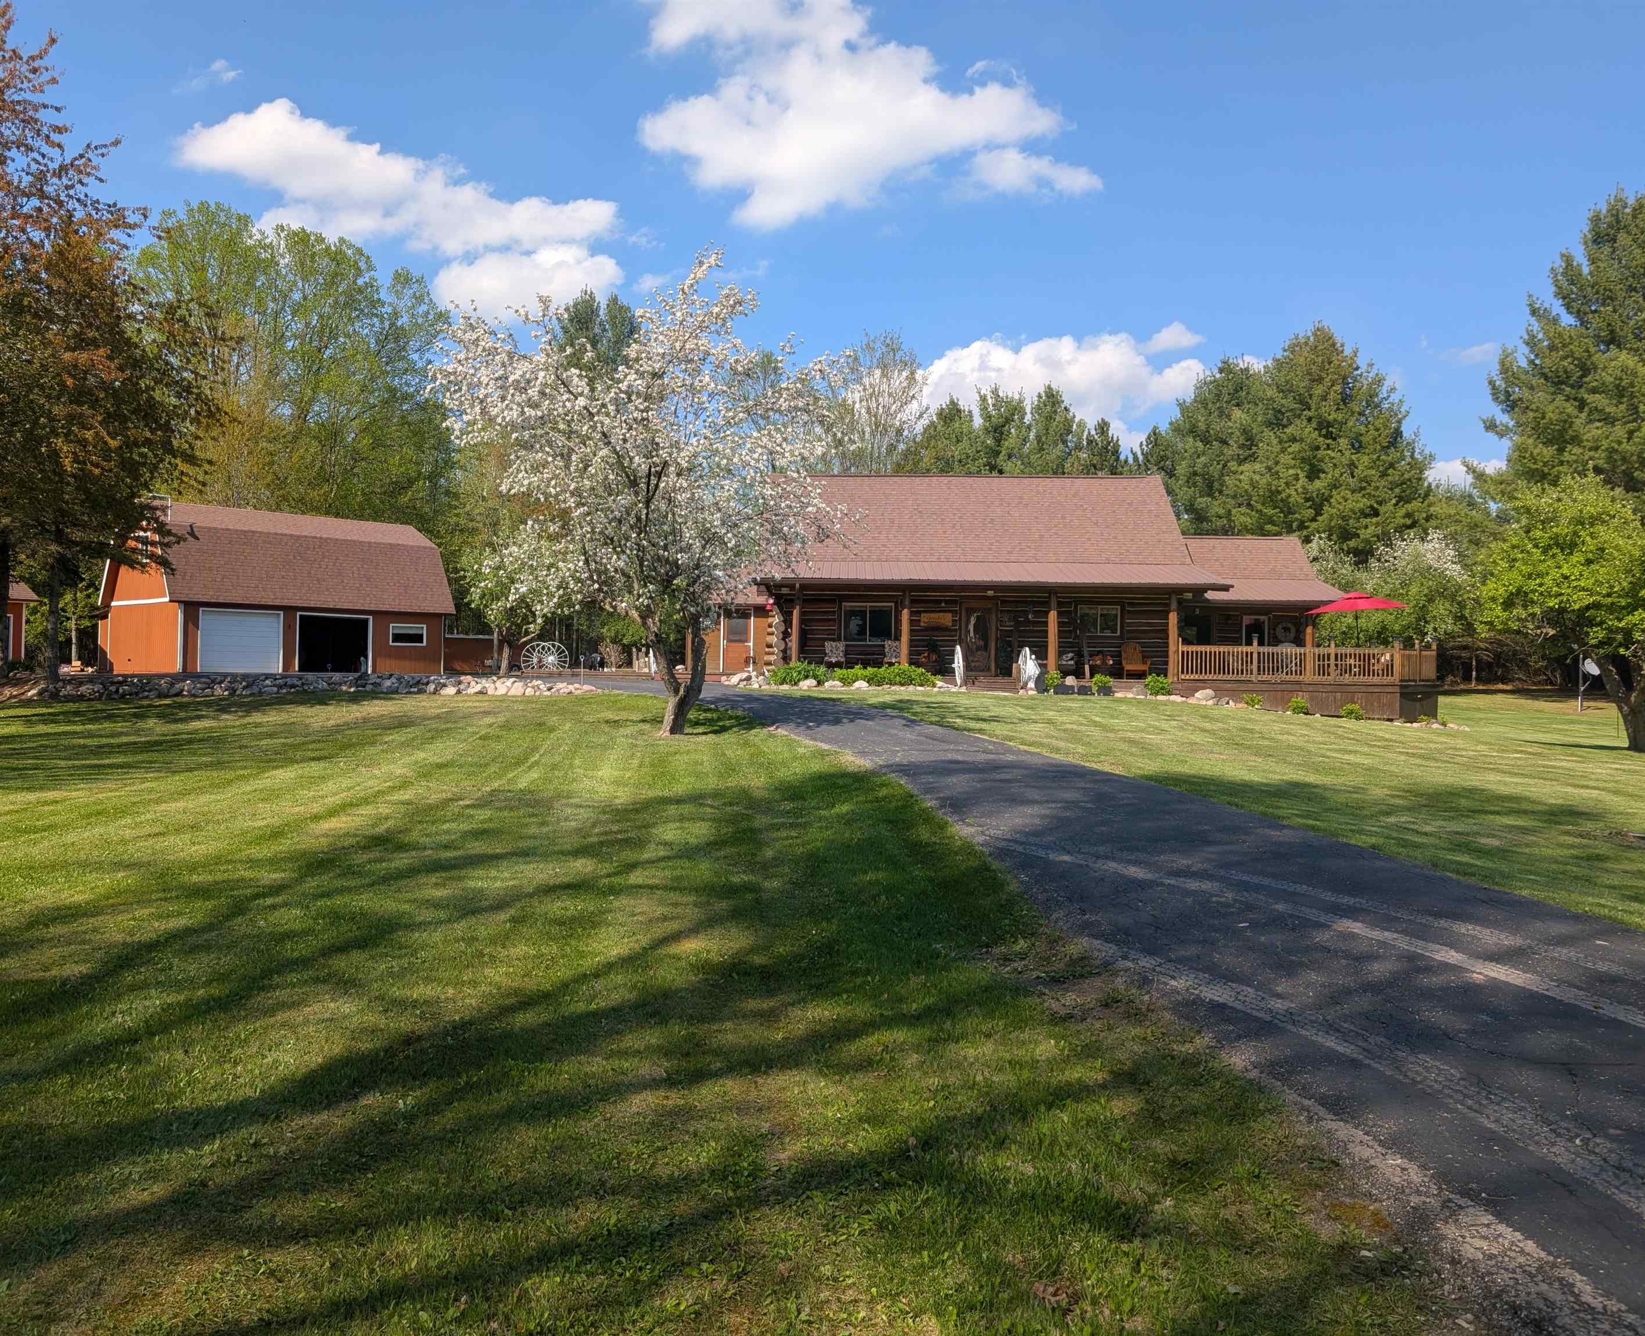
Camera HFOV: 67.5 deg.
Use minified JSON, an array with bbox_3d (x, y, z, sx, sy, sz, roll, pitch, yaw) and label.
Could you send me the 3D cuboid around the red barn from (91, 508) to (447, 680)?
[{"bbox_3d":[-21.495,-2.927,48.776,8.400,6.500,10.600,1,0,44],"label":"red barn"}]

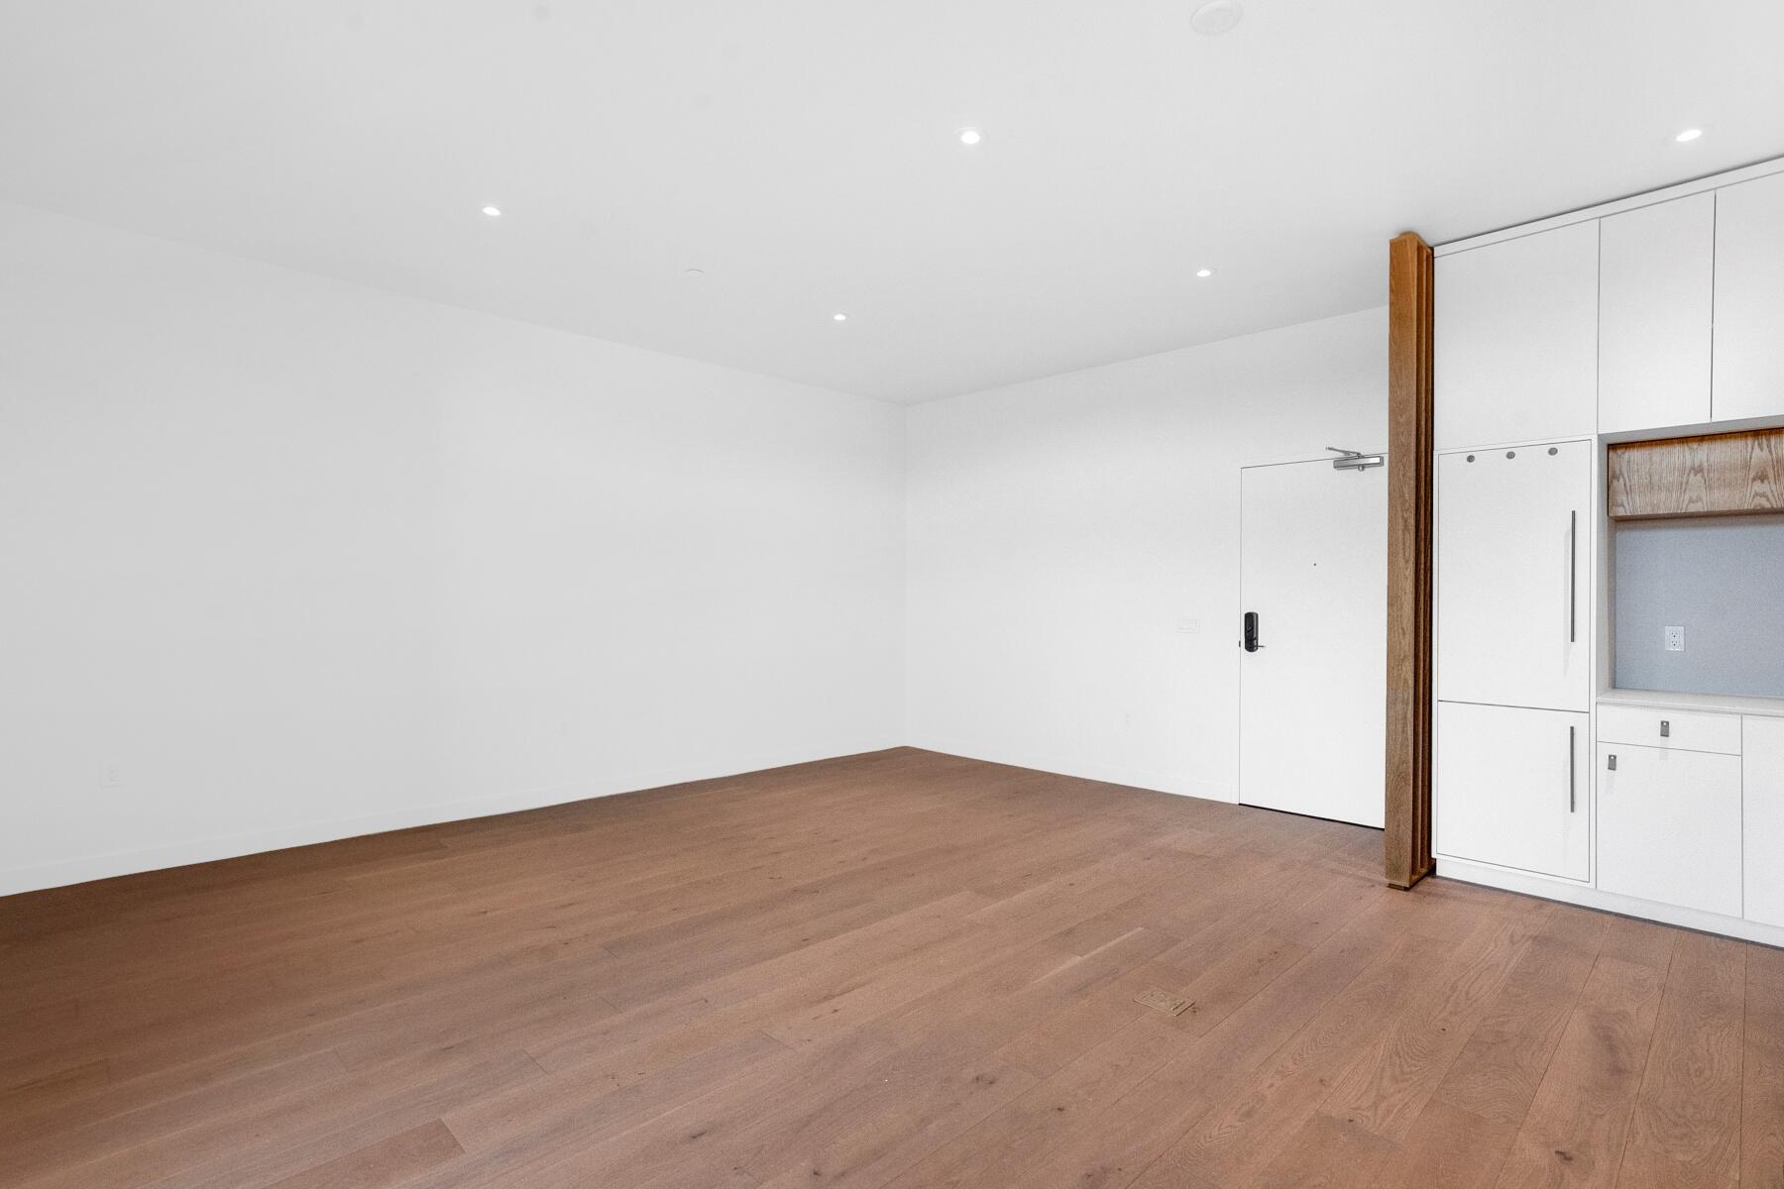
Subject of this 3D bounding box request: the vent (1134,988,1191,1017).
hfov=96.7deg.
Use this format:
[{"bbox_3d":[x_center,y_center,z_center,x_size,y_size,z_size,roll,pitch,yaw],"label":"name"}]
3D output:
[{"bbox_3d":[0.915,1.355,2.660,0.134,0.013,0.153,0,0,-44],"label":"vent"}]

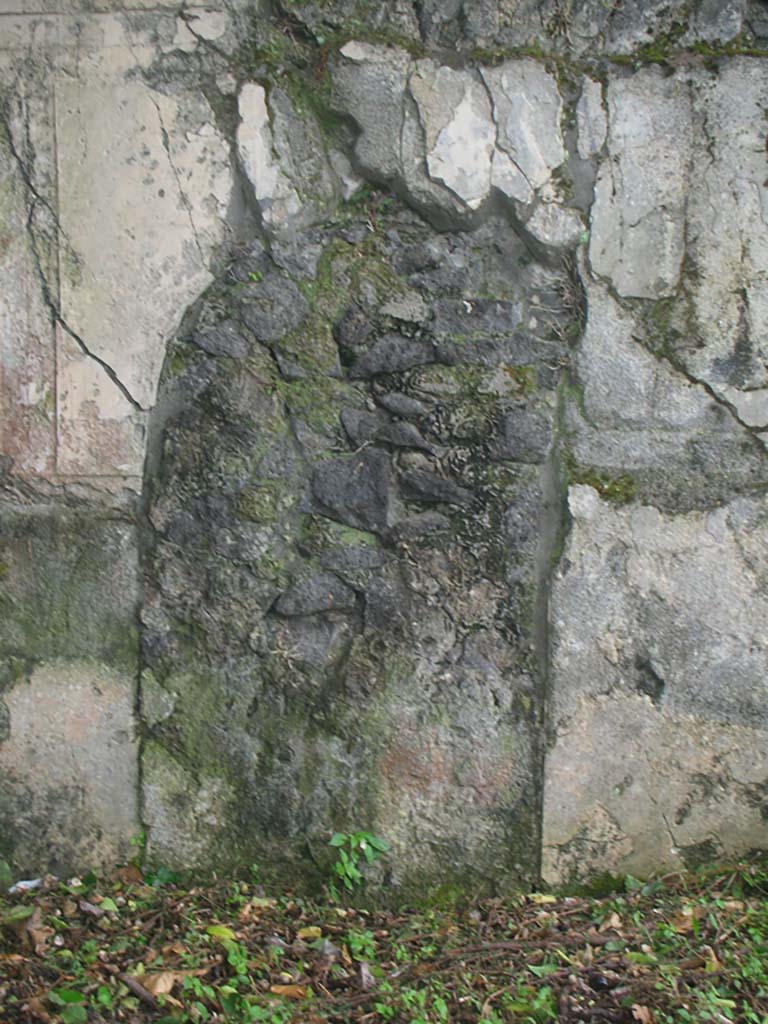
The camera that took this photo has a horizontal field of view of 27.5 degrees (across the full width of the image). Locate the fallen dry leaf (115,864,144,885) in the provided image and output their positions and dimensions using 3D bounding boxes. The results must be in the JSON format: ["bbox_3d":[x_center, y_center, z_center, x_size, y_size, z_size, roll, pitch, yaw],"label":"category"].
[{"bbox_3d":[-0.720,1.029,4.450,0.078,0.040,0.055,0,4,0],"label":"fallen dry leaf"}]

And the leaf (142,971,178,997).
[{"bbox_3d":[-0.535,1.130,3.757,0.080,0.035,0.080,0,4,0],"label":"leaf"}]

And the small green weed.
[{"bbox_3d":[-0.072,0.988,4.420,0.165,0.160,0.110,0,4,0],"label":"small green weed"}]

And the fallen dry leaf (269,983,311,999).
[{"bbox_3d":[-0.225,1.139,3.733,0.100,0.022,0.055,0,4,0],"label":"fallen dry leaf"}]

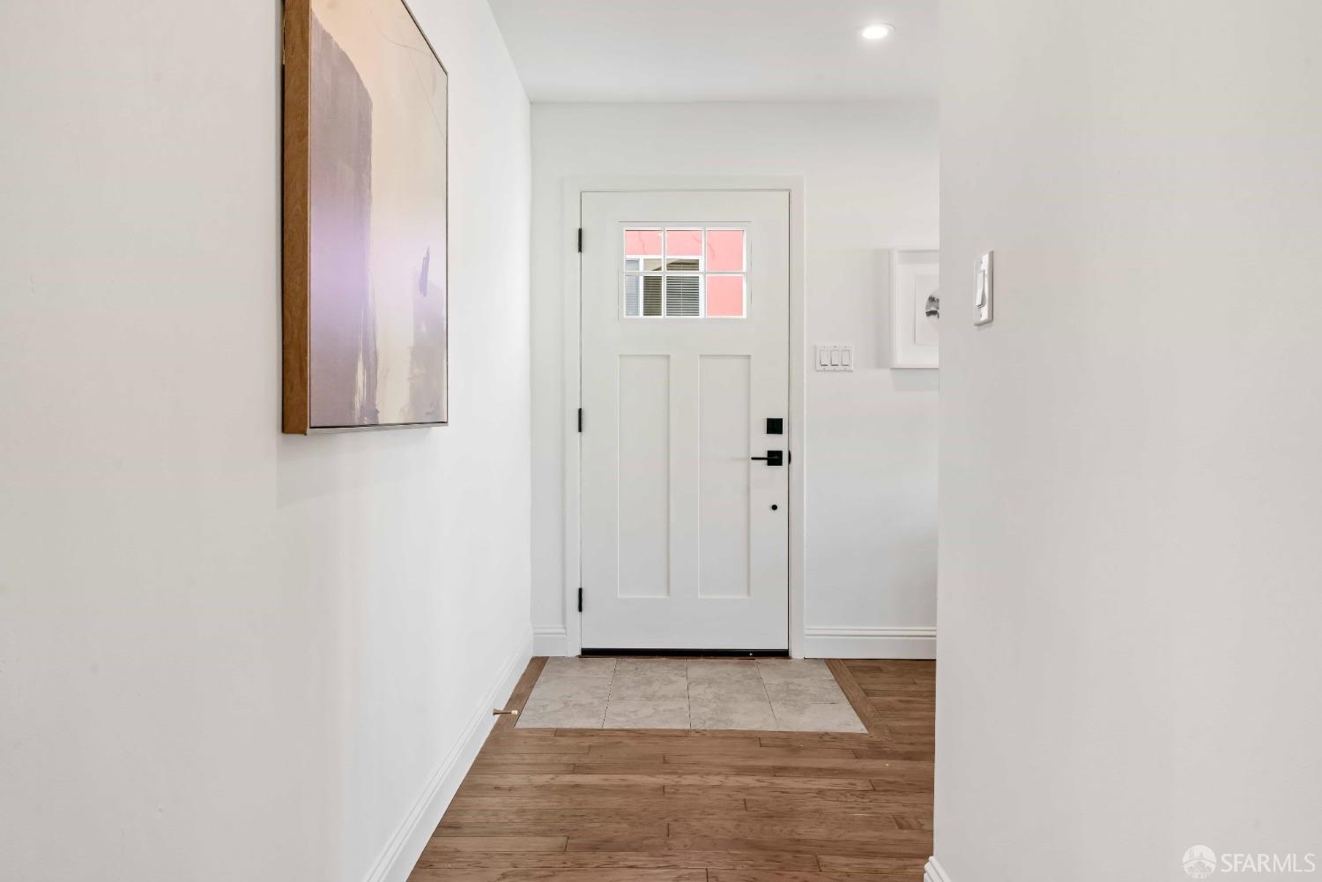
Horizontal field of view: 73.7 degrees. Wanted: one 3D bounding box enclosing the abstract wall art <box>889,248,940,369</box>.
[{"bbox_3d":[1.246,-0.566,3.800,0.503,0.515,0.040,0,1,1],"label":"abstract wall art"}]

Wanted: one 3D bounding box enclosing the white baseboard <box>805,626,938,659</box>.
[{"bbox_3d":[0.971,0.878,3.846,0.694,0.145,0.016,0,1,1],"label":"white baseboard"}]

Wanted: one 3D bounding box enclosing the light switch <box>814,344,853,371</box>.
[{"bbox_3d":[0.751,-0.359,3.828,0.167,0.114,0.010,0,1,1],"label":"light switch"}]

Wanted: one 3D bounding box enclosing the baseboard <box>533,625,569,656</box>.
[{"bbox_3d":[-0.483,0.877,3.872,0.152,0.138,0.016,0,1,1],"label":"baseboard"}]

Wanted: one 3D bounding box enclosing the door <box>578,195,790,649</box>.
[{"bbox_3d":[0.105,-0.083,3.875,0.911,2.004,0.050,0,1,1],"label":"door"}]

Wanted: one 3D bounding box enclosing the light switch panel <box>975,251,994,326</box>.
[{"bbox_3d":[0.535,-0.252,1.463,0.009,0.115,0.070,0,1,0],"label":"light switch panel"}]

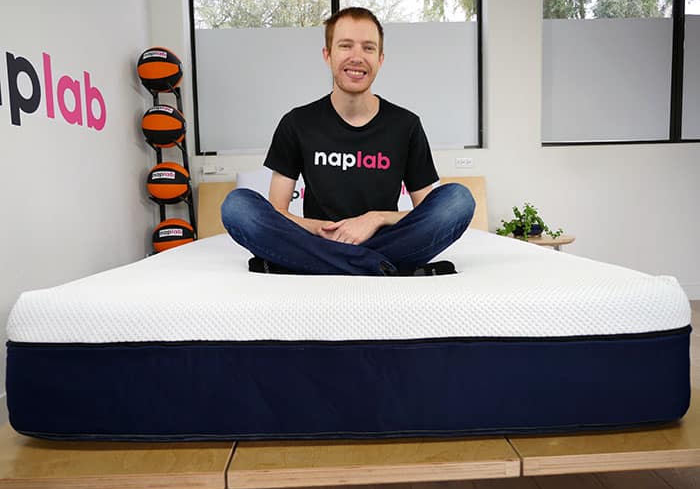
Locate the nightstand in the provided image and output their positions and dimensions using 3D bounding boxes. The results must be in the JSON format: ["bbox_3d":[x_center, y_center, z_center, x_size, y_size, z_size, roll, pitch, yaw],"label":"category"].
[{"bbox_3d":[1.062,0.199,3.000,0.450,0.457,0.450,-2,6,-1],"label":"nightstand"}]

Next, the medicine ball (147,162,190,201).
[{"bbox_3d":[-1.030,-0.349,2.986,0.230,0.230,0.230,-2,6,-1],"label":"medicine ball"}]

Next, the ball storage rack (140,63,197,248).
[{"bbox_3d":[-1.007,-0.237,3.058,0.280,1.427,0.360,-2,6,-1],"label":"ball storage rack"}]

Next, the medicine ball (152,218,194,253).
[{"bbox_3d":[-1.014,-0.033,3.018,0.228,0.228,0.228,-2,6,-1],"label":"medicine ball"}]

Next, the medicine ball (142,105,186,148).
[{"bbox_3d":[-1.044,-0.666,2.954,0.235,0.235,0.235,-2,6,-1],"label":"medicine ball"}]

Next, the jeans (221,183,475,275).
[{"bbox_3d":[-0.004,-0.044,1.634,0.760,0.280,0.480,-2,6,-1],"label":"jeans"}]

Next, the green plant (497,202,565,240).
[{"bbox_3d":[1.026,-0.128,2.997,0.370,0.220,0.300,-2,6,-1],"label":"green plant"}]

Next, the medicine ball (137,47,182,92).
[{"bbox_3d":[-1.056,-0.970,2.923,0.237,0.237,0.237,-2,6,-1],"label":"medicine ball"}]

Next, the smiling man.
[{"bbox_3d":[-0.012,-0.296,1.629,0.760,0.781,0.500,-2,6,-1],"label":"smiling man"}]

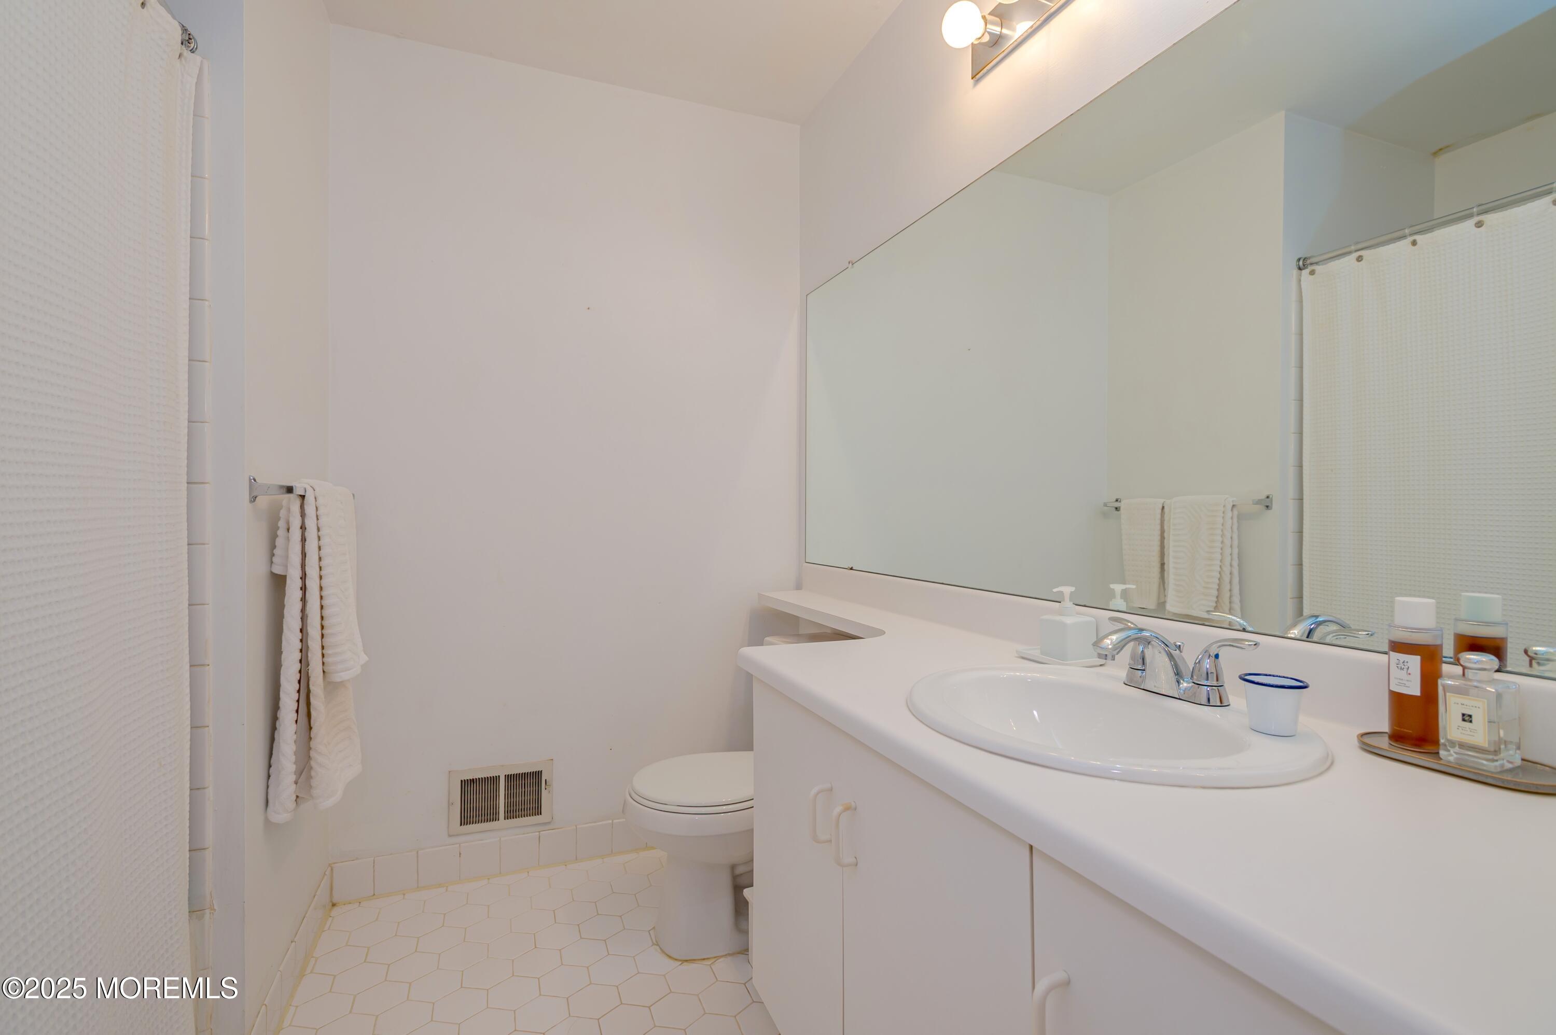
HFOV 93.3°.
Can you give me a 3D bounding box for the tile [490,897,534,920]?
[{"bbox_3d":[-0.722,1.059,1.983,0.107,0.009,0.124,0,0,-21],"label":"tile"}]

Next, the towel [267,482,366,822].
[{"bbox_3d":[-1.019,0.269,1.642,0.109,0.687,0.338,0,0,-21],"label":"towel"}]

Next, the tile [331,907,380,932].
[{"bbox_3d":[-1.112,1.062,1.933,0.107,0.009,0.124,0,0,-21],"label":"tile"}]

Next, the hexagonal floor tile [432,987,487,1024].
[{"bbox_3d":[-0.697,1.074,1.611,0.125,0.008,0.108,0,1,9],"label":"hexagonal floor tile"}]

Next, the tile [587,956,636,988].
[{"bbox_3d":[-0.382,1.060,1.710,0.107,0.009,0.124,0,0,-21],"label":"tile"}]

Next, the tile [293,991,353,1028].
[{"bbox_3d":[-0.975,1.064,1.581,0.107,0.009,0.124,0,0,-21],"label":"tile"}]

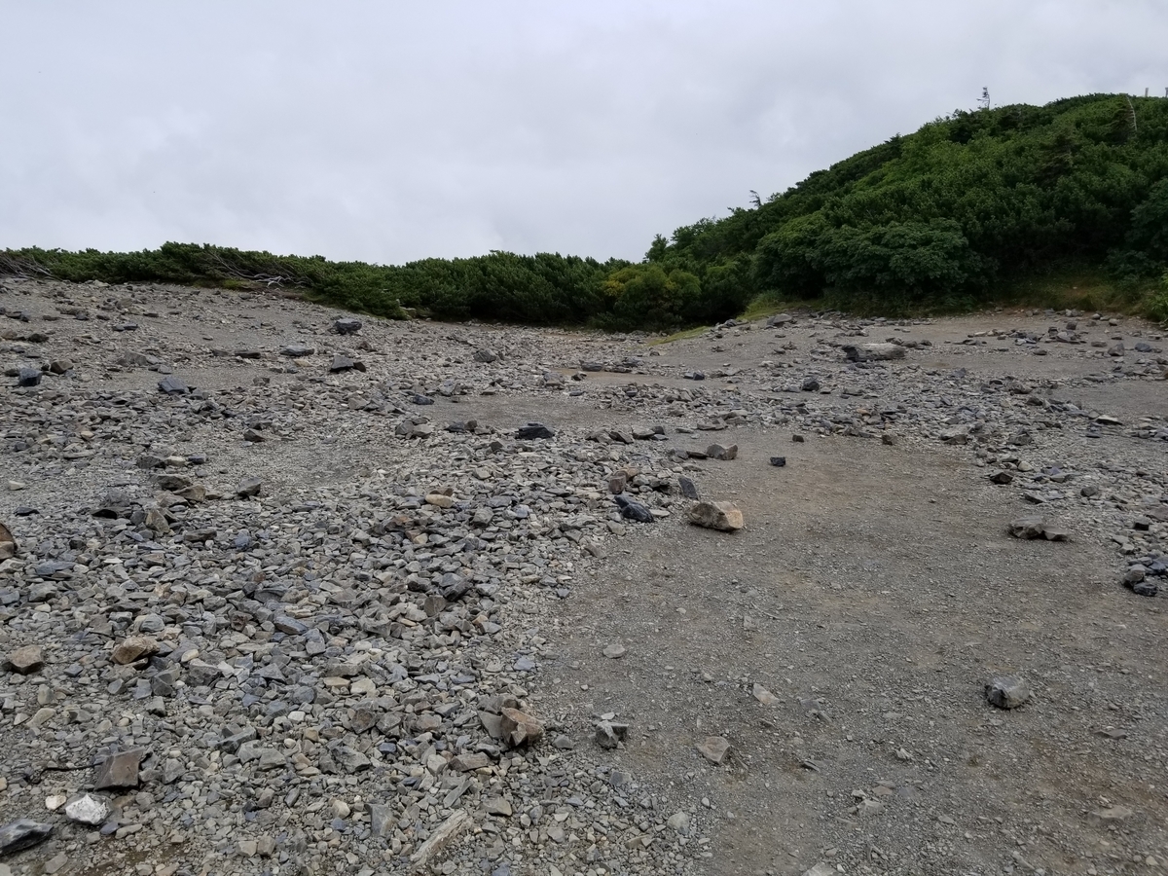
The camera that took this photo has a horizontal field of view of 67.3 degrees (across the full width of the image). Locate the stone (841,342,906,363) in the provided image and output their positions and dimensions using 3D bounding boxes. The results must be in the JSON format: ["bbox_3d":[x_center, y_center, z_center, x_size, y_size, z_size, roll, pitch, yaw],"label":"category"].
[{"bbox_3d":[5.153,-1.511,15.576,1.014,0.325,0.456,2,5,18],"label":"stone"}]

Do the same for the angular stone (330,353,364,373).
[{"bbox_3d":[-3.728,-1.187,13.800,0.520,0.270,0.380,1,3,10],"label":"angular stone"}]

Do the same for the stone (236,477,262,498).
[{"bbox_3d":[-2.286,0.342,5.982,0.148,0.130,0.126,-2,5,-21],"label":"stone"}]

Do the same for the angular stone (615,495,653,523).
[{"bbox_3d":[0.353,0.507,6.300,0.280,0.150,0.180,2,4,30],"label":"angular stone"}]

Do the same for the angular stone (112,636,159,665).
[{"bbox_3d":[-1.915,0.907,3.740,0.190,0.085,0.130,-1,4,-25],"label":"angular stone"}]

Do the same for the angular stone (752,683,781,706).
[{"bbox_3d":[0.670,0.942,3.222,0.058,0.042,0.105,-3,6,-33],"label":"angular stone"}]

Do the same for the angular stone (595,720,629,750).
[{"bbox_3d":[0.089,0.985,2.906,0.103,0.078,0.077,0,5,2],"label":"angular stone"}]

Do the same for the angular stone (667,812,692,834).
[{"bbox_3d":[0.267,1.081,2.464,0.065,0.050,0.062,1,5,6],"label":"angular stone"}]

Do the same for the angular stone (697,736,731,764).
[{"bbox_3d":[0.417,1.008,2.837,0.097,0.055,0.087,3,6,28],"label":"angular stone"}]

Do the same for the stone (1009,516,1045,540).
[{"bbox_3d":[2.982,0.606,5.900,0.225,0.130,0.180,1,3,20],"label":"stone"}]

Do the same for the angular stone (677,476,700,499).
[{"bbox_3d":[0.732,0.344,6.135,0.131,0.152,0.092,2,5,17],"label":"angular stone"}]

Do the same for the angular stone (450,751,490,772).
[{"bbox_3d":[-0.387,1.096,2.970,0.125,0.048,0.075,-1,3,-15],"label":"angular stone"}]

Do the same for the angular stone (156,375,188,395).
[{"bbox_3d":[-5.110,-0.647,10.900,0.370,0.200,0.280,-1,3,-15],"label":"angular stone"}]

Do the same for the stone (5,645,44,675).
[{"bbox_3d":[-2.324,0.923,3.640,0.145,0.090,0.120,-1,4,-25],"label":"stone"}]

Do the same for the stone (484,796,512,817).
[{"bbox_3d":[-0.251,1.071,2.552,0.079,0.034,0.059,0,5,-6],"label":"stone"}]

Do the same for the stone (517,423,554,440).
[{"bbox_3d":[-0.464,-0.060,8.286,0.330,0.150,0.214,0,5,-3],"label":"stone"}]

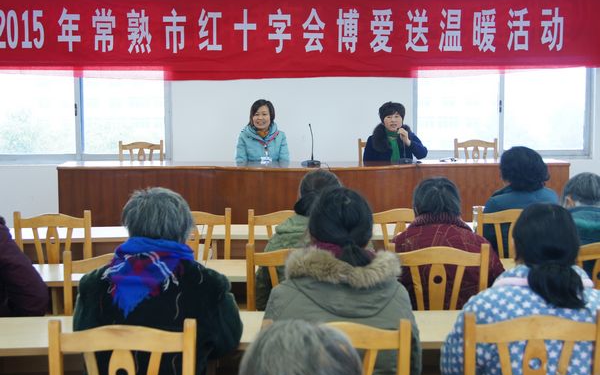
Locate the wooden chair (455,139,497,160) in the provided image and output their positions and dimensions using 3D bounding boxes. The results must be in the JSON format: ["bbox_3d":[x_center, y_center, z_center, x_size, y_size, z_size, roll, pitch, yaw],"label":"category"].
[{"bbox_3d":[1.619,0.046,8.957,0.420,0.930,0.470,0,5,-1],"label":"wooden chair"}]

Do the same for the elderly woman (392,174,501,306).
[{"bbox_3d":[0.637,0.535,4.344,0.500,1.192,0.680,0,5,-1],"label":"elderly woman"}]

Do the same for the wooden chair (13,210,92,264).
[{"bbox_3d":[-1.281,0.572,5.444,0.420,0.930,0.470,0,5,-1],"label":"wooden chair"}]

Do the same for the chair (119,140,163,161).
[{"bbox_3d":[-1.444,0.066,8.964,0.420,0.930,0.470,0,5,-1],"label":"chair"}]

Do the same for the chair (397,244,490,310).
[{"bbox_3d":[0.545,0.676,4.203,0.420,0.930,0.470,0,5,-1],"label":"chair"}]

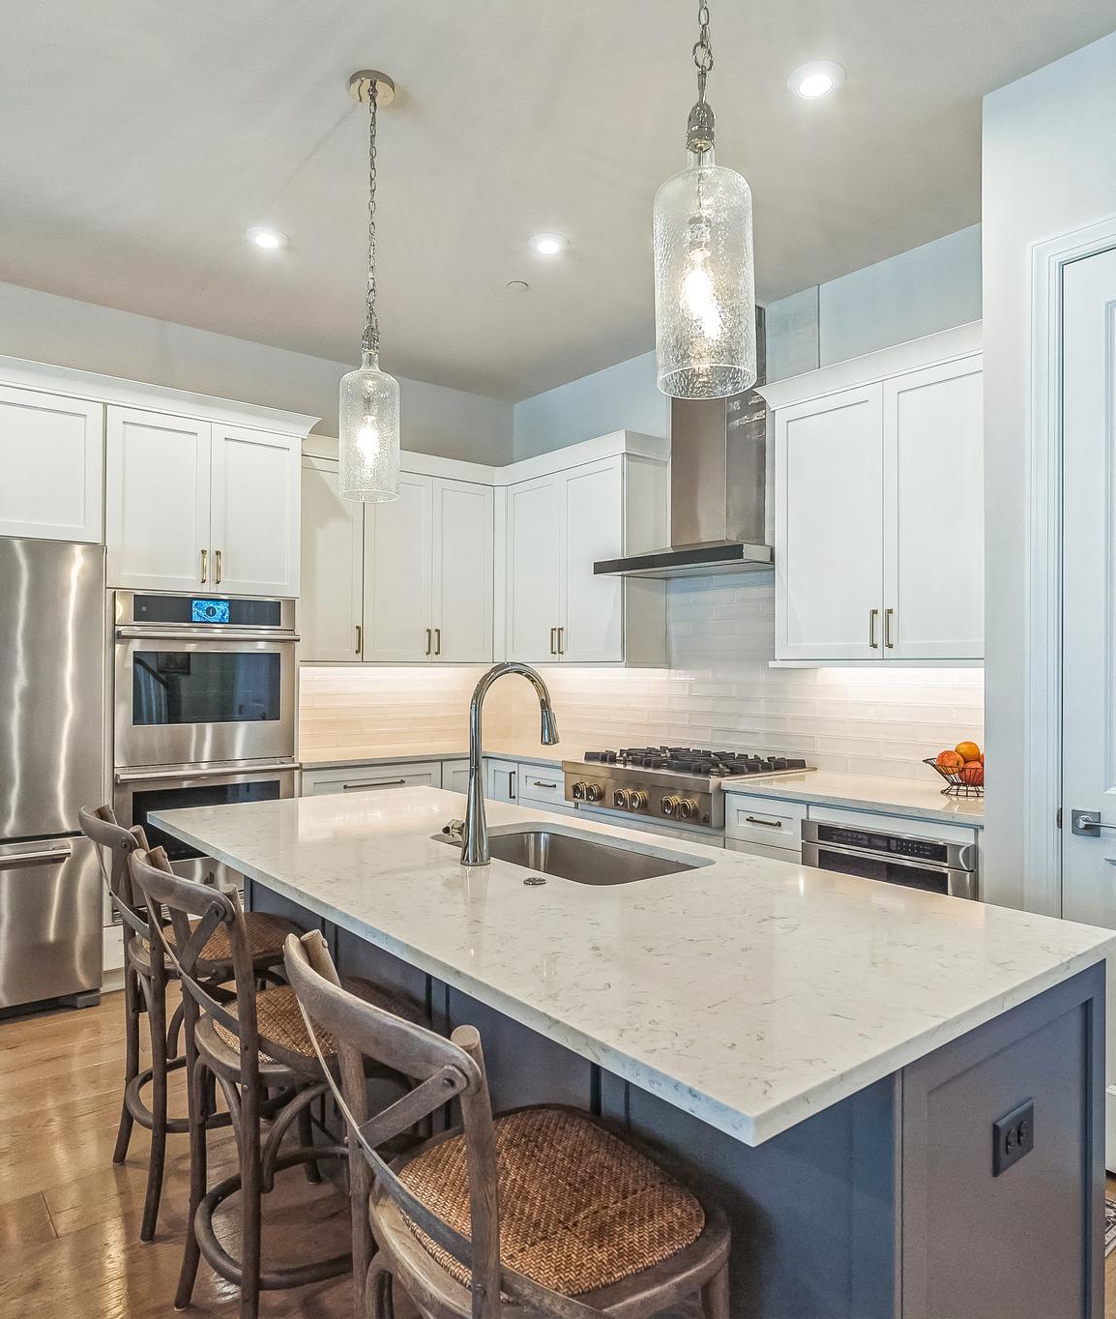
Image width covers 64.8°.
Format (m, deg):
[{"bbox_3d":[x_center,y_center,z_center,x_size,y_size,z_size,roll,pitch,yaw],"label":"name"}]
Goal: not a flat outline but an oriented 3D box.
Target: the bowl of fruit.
[{"bbox_3d":[1.444,0.393,3.103,0.280,0.176,0.280,0,-1,0],"label":"bowl of fruit"}]

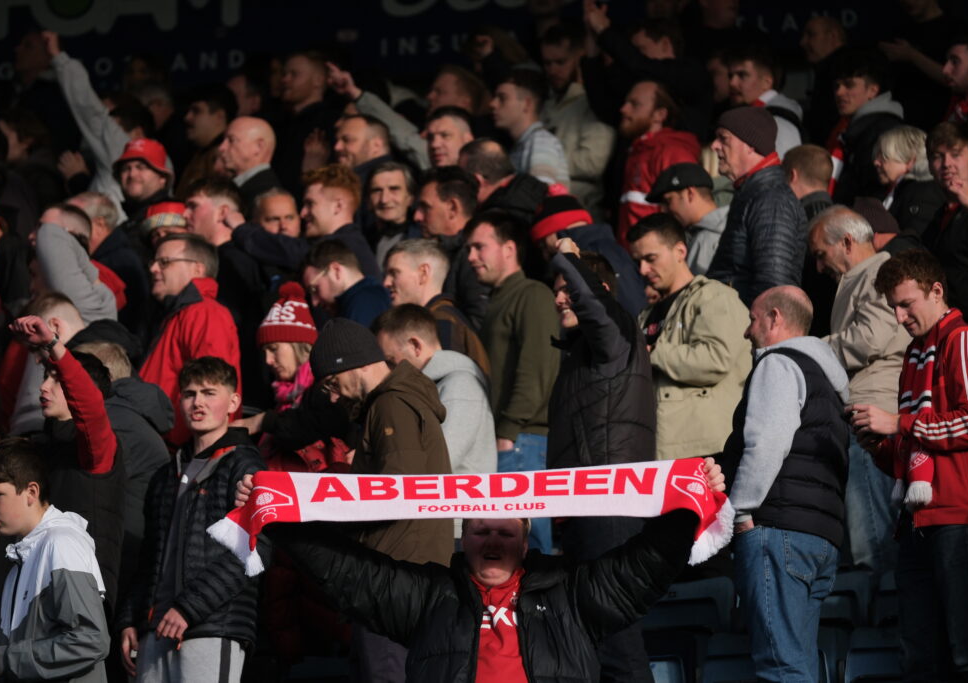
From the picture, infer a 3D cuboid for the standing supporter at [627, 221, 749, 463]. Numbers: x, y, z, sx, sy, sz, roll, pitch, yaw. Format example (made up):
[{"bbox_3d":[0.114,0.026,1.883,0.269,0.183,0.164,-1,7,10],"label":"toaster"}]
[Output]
[{"bbox_3d":[0.668,0.446,19.394,0.360,1.740,0.500,4,-8,-30],"label":"standing supporter"}]

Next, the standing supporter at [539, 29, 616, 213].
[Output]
[{"bbox_3d":[0.341,-0.357,22.894,0.330,1.740,0.500,6,-9,-41],"label":"standing supporter"}]

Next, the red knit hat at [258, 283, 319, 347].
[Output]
[{"bbox_3d":[-0.632,-0.087,19.200,0.210,0.210,0.200,0,-7,0],"label":"red knit hat"}]

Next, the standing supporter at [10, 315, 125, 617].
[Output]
[{"bbox_3d":[-1.294,0.829,18.588,0.420,1.840,0.520,3,-8,-25],"label":"standing supporter"}]

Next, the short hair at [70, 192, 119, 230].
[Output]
[{"bbox_3d":[-1.366,-0.455,20.900,0.190,0.140,0.170,2,-7,-18],"label":"short hair"}]

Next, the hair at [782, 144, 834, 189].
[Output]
[{"bbox_3d":[1.099,-0.591,20.300,0.190,0.150,0.165,-4,-6,44],"label":"hair"}]

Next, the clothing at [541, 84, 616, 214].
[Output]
[{"bbox_3d":[0.347,-0.613,22.900,0.320,0.740,0.500,6,-9,-41],"label":"clothing"}]

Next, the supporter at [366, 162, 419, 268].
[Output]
[{"bbox_3d":[-0.330,0.235,21.032,0.500,1.740,0.320,-1,-5,18],"label":"supporter"}]

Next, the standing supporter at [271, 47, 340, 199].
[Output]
[{"bbox_3d":[-0.675,-0.248,22.993,0.330,1.760,0.500,3,-8,-25],"label":"standing supporter"}]

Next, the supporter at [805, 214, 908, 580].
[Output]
[{"bbox_3d":[1.239,0.399,19.298,0.420,1.680,0.500,3,-8,-22],"label":"supporter"}]

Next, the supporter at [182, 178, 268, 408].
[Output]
[{"bbox_3d":[-0.901,0.312,20.831,0.340,1.770,0.500,1,-5,-15],"label":"supporter"}]

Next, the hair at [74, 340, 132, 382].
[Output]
[{"bbox_3d":[-1.153,0.070,18.100,0.190,0.155,0.165,-2,-5,24],"label":"hair"}]

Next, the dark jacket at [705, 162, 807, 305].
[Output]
[{"bbox_3d":[0.953,-0.270,20.872,0.340,0.700,0.500,1,-5,-17],"label":"dark jacket"}]

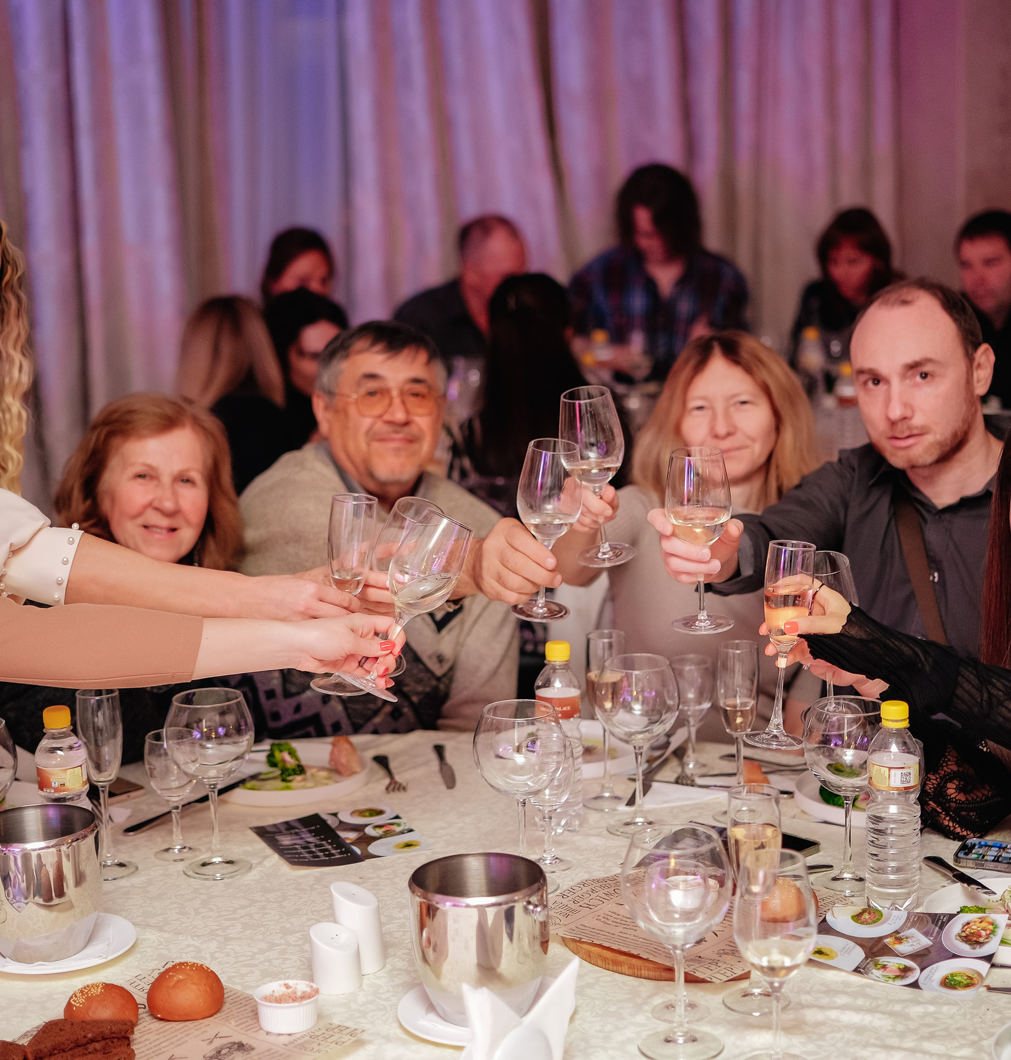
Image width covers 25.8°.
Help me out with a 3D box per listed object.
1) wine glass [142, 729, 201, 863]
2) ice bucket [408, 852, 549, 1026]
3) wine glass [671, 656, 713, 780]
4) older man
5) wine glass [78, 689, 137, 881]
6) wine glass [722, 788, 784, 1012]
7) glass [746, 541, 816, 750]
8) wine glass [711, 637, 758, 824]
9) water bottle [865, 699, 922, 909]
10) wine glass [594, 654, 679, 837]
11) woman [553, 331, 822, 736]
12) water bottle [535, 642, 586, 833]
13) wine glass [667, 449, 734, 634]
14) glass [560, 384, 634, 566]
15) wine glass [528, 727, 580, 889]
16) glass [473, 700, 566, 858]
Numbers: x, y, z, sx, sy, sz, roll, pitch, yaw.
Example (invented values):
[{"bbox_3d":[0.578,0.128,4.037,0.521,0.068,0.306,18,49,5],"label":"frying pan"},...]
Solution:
[{"bbox_3d":[-0.408,0.327,2.722,0.065,0.152,0.065,-2,12,0],"label":"wine glass"},{"bbox_3d":[-0.025,0.415,2.221,0.151,0.139,0.140,-2,12,0],"label":"ice bucket"},{"bbox_3d":[0.247,0.246,2.935,0.064,0.148,0.064,-2,12,0],"label":"wine glass"},{"bbox_3d":[-0.154,0.389,3.151,0.540,1.334,0.720,-2,12,-3],"label":"older man"},{"bbox_3d":[-0.475,0.300,2.610,0.067,0.220,0.067,-2,12,0],"label":"wine glass"},{"bbox_3d":[0.248,0.364,2.186,0.067,0.220,0.067,-2,12,0],"label":"wine glass"},{"bbox_3d":[0.303,0.122,2.404,0.067,0.220,0.067,4,12,-1],"label":"glass"},{"bbox_3d":[0.295,0.254,2.792,0.064,0.225,0.064,-2,12,0],"label":"wine glass"},{"bbox_3d":[0.429,0.302,2.435,0.060,0.229,0.060,-2,12,0],"label":"water bottle"},{"bbox_3d":[0.163,0.264,2.708,0.105,0.210,0.105,-2,12,0],"label":"wine glass"},{"bbox_3d":[0.262,0.400,3.089,0.500,1.313,0.700,1,12,12],"label":"woman"},{"bbox_3d":[0.068,0.253,2.732,0.060,0.229,0.060,-2,12,0],"label":"water bottle"},{"bbox_3d":[0.224,0.009,2.531,0.076,0.205,0.076,-3,12,0],"label":"wine glass"},{"bbox_3d":[0.109,-0.065,2.649,0.079,0.210,0.079,-8,23,1],"label":"glass"},{"bbox_3d":[0.055,0.329,2.646,0.065,0.152,0.065,-2,12,0],"label":"wine glass"},{"bbox_3d":[0.019,0.307,2.523,0.105,0.210,0.105,-2,12,0],"label":"glass"}]

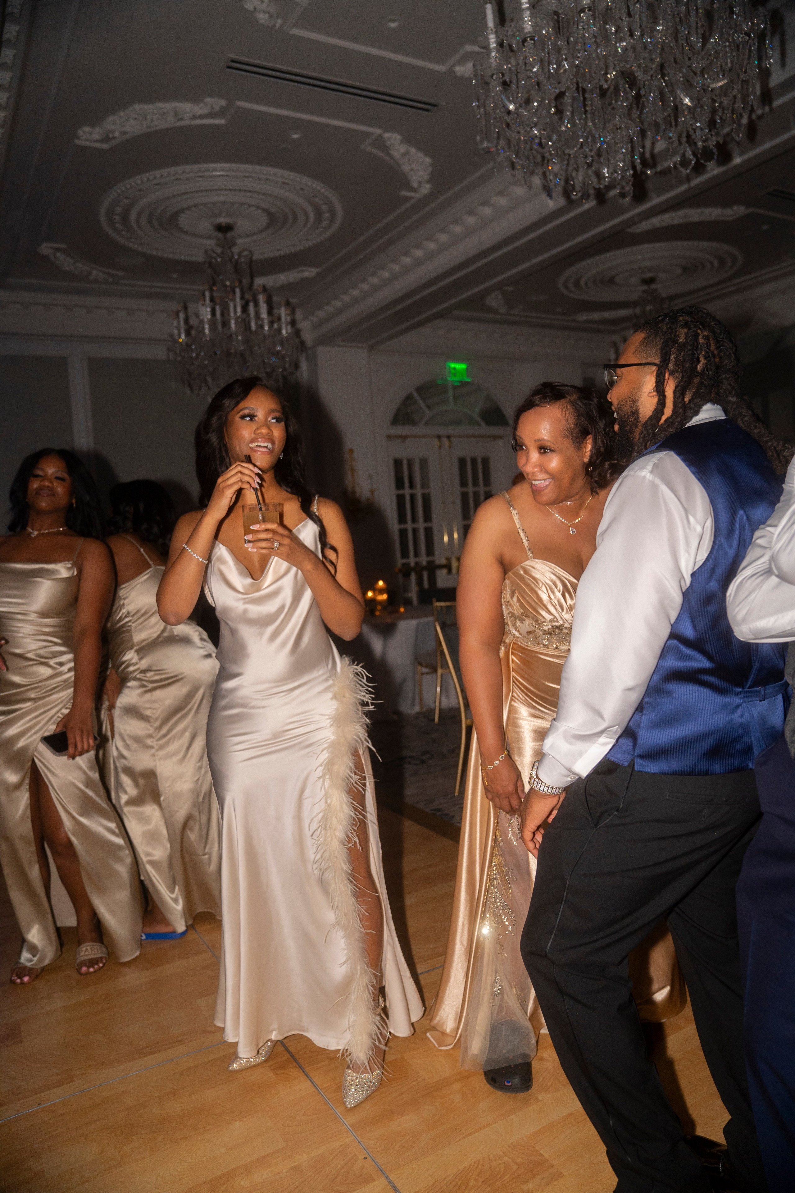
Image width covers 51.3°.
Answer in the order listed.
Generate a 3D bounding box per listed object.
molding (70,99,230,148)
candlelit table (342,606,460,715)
[{"bbox_3d":[-1.396,-2.633,4.659,1.003,0.070,0.353,-3,5,15],"label":"molding"},{"bbox_3d":[0.013,0.501,6.894,1.500,0.760,1.500,-7,5,-29],"label":"candlelit table"}]

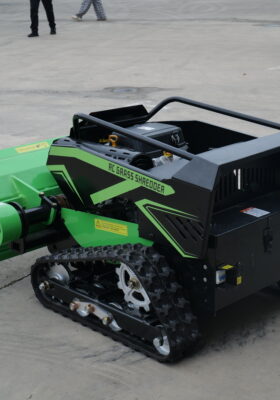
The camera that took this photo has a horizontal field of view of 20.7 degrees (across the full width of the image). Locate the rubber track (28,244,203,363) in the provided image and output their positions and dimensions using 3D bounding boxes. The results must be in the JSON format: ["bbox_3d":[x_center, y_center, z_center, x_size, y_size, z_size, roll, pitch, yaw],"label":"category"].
[{"bbox_3d":[-0.123,0.347,3.127,0.845,0.359,0.158,16,24,42],"label":"rubber track"}]

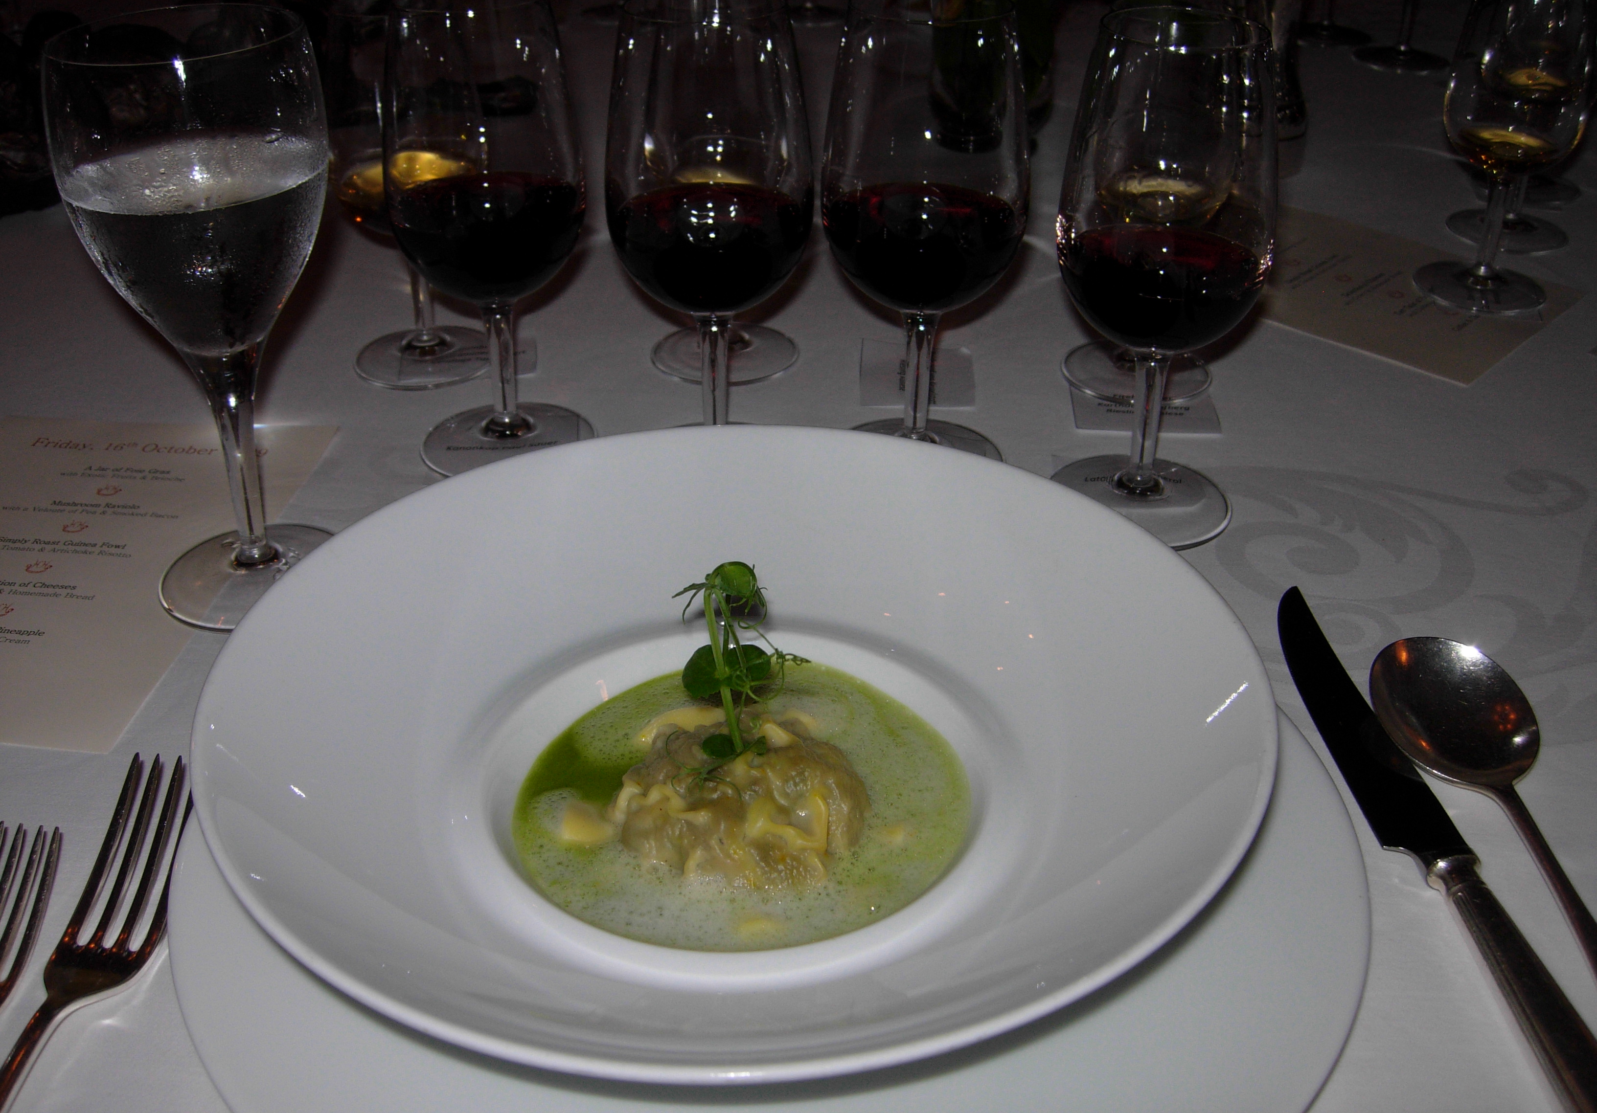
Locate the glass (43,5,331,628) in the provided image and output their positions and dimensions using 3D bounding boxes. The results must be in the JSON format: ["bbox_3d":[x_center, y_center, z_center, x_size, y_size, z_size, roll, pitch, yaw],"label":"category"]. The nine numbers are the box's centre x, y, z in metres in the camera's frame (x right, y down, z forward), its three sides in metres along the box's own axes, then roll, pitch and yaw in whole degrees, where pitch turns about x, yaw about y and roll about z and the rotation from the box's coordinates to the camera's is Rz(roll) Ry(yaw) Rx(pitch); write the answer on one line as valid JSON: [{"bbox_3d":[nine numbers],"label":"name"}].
[{"bbox_3d":[-0.163,-0.064,0.475,0.073,0.168,0.073,0,31,0],"label":"glass"}]

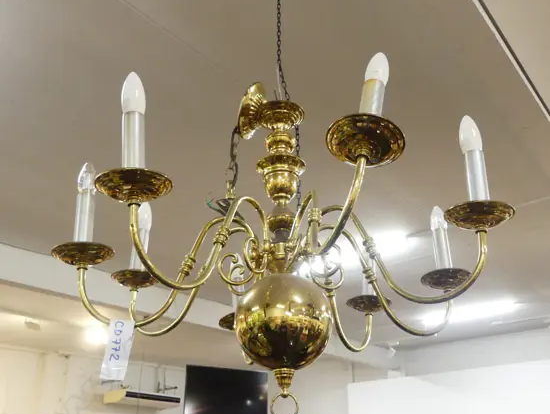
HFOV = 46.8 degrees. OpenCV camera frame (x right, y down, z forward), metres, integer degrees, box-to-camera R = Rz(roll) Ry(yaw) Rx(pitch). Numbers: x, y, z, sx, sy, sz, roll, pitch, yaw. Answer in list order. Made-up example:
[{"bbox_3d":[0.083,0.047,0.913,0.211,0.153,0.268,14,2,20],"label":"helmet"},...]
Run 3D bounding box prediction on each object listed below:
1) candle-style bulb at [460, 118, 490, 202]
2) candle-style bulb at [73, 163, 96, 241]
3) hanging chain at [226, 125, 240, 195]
[{"bbox_3d":[0.322,-0.072,1.028,0.035,0.169,0.035,0,-22,0],"label":"candle-style bulb"},{"bbox_3d":[-0.340,-0.005,1.143,0.035,0.169,0.035,-4,-23,0],"label":"candle-style bulb"},{"bbox_3d":[-0.082,-0.093,1.259,0.027,0.160,0.023,0,-25,0],"label":"hanging chain"}]

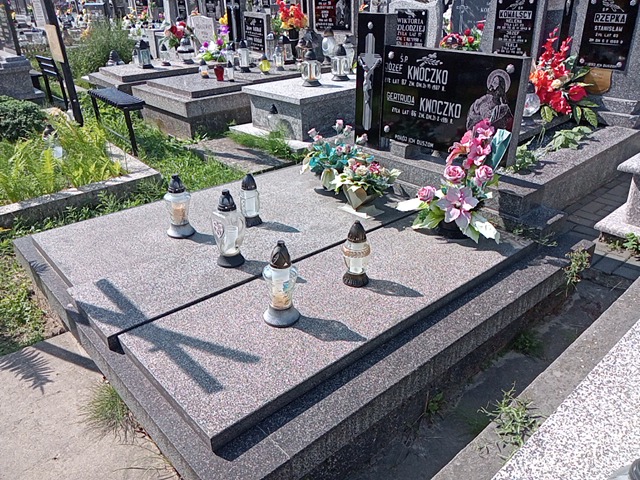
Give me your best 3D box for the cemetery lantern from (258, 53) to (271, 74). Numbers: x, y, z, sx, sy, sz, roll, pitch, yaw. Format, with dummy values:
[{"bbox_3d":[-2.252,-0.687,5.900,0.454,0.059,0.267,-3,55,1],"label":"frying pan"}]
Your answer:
[{"bbox_3d":[-0.612,-1.955,5.732,0.133,0.208,0.133,0,27,0],"label":"cemetery lantern"}]

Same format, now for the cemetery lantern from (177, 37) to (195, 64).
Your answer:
[{"bbox_3d":[-1.576,-2.233,6.088,0.150,0.277,0.150,-22,33,-36],"label":"cemetery lantern"}]

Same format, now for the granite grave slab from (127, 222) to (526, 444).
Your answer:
[{"bbox_3d":[0.161,0.190,2.107,1.733,0.046,0.616,-22,33,-36],"label":"granite grave slab"}]

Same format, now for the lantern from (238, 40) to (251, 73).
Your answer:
[{"bbox_3d":[-0.805,-1.994,5.592,0.112,0.321,0.112,-22,34,-36],"label":"lantern"}]

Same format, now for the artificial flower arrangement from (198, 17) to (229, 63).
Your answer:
[{"bbox_3d":[-1.365,-2.530,6.513,0.300,0.494,0.400,-22,33,-36],"label":"artificial flower arrangement"}]

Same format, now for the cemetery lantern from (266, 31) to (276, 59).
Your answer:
[{"bbox_3d":[-0.559,-2.219,5.958,0.108,0.304,0.108,0,27,0],"label":"cemetery lantern"}]

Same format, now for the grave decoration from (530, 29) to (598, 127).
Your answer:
[{"bbox_3d":[1.733,-1.123,3.664,0.340,0.620,0.400,-22,33,-36],"label":"grave decoration"}]

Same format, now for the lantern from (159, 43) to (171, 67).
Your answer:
[{"bbox_3d":[-1.863,-2.211,6.166,0.125,0.243,0.125,-22,33,-36],"label":"lantern"}]

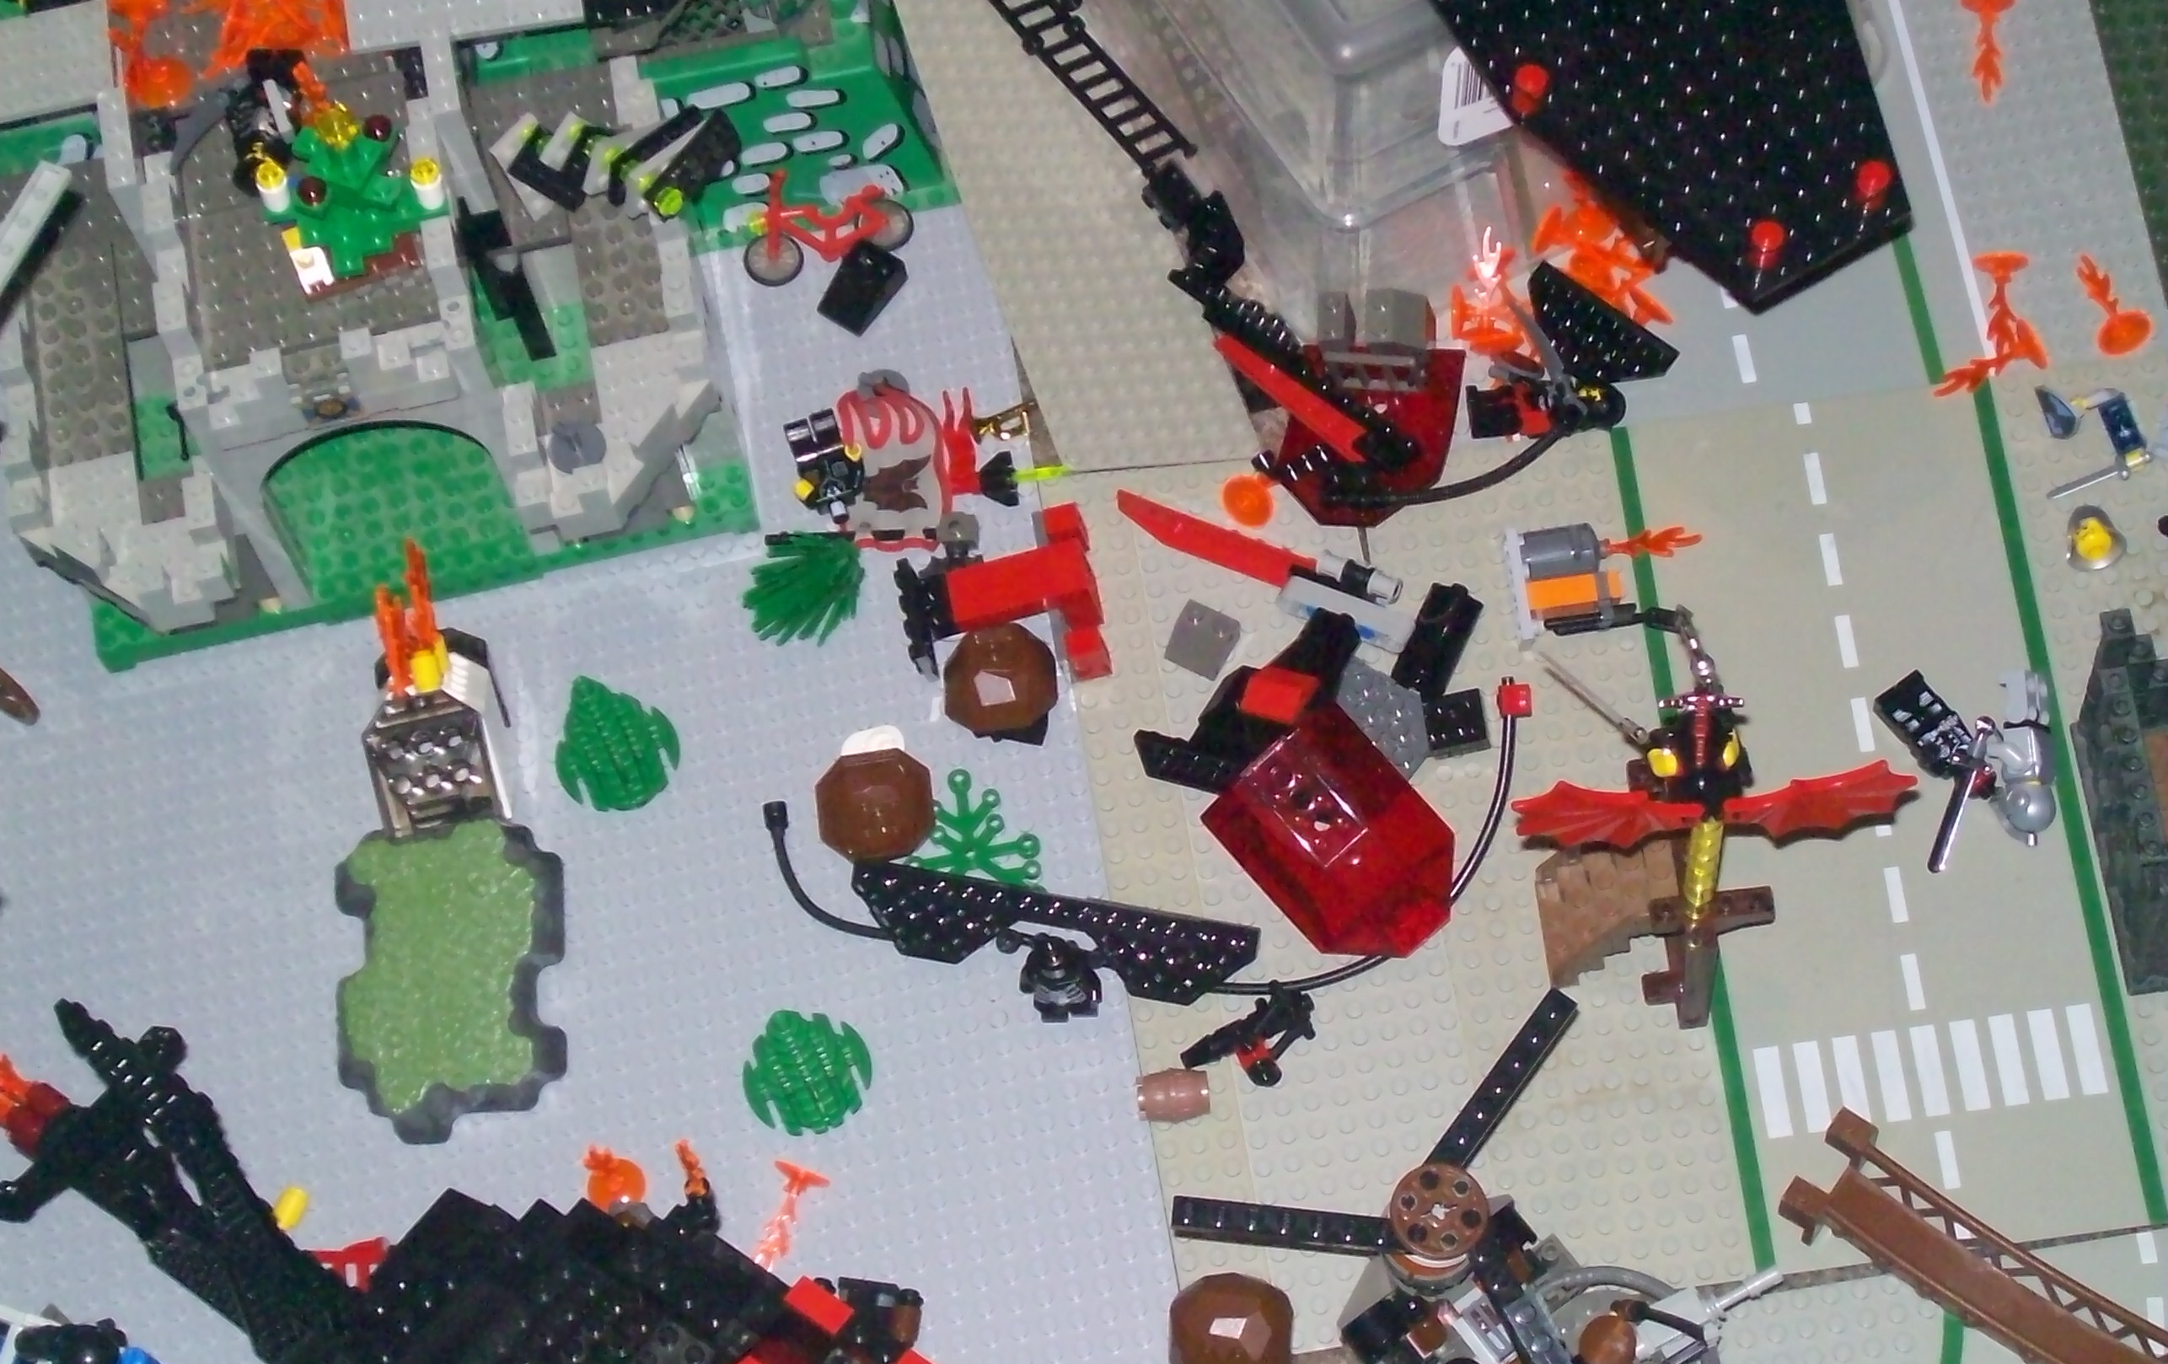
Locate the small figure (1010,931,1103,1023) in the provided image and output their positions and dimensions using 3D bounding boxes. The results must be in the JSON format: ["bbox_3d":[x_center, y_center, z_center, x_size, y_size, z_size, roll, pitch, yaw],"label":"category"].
[{"bbox_3d":[-0.007,0.080,1.191,0.023,0.040,0.015,-8,66,3],"label":"small figure"}]

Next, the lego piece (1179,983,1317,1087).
[{"bbox_3d":[0.047,0.097,1.192,0.039,0.013,0.023,-30,66,-7],"label":"lego piece"}]

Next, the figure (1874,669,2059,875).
[{"bbox_3d":[0.243,0.021,1.203,0.044,0.018,0.058,-8,66,3],"label":"figure"}]

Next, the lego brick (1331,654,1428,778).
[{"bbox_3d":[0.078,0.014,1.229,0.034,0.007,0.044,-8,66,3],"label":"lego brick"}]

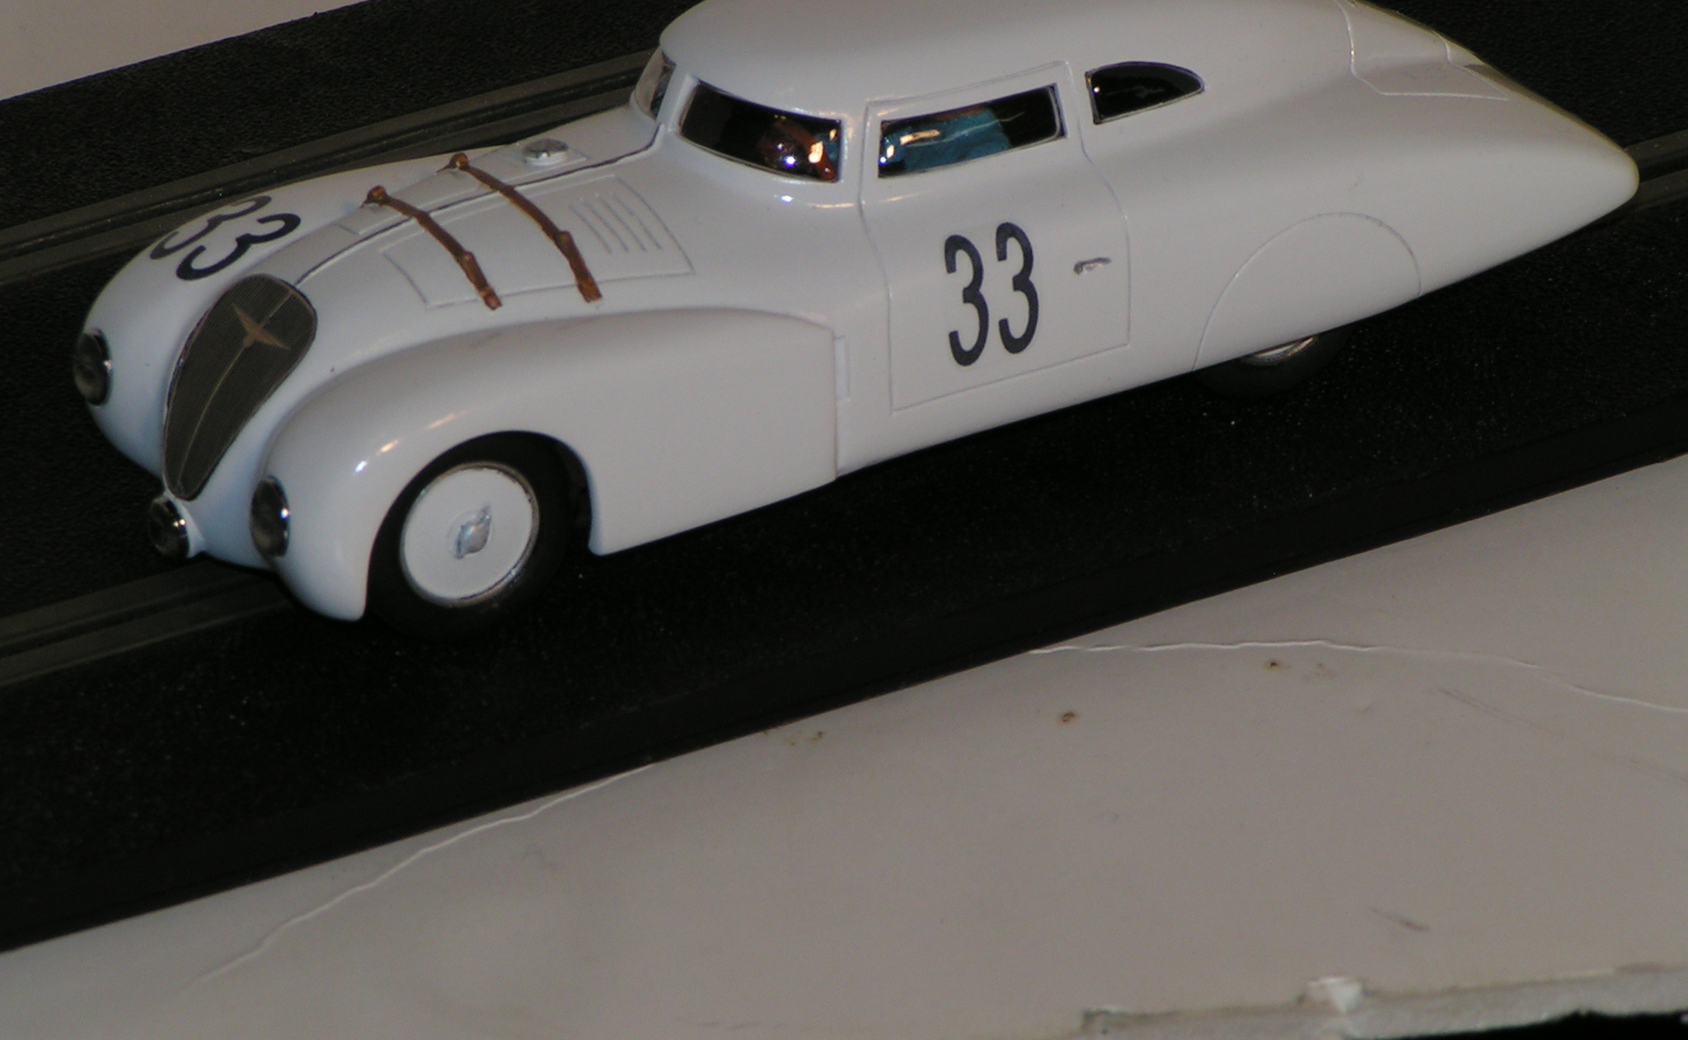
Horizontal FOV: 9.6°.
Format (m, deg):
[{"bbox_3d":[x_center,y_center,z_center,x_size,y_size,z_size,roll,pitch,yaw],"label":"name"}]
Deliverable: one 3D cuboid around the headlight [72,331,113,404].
[{"bbox_3d":[-0.067,-0.014,0.898,0.002,0.007,0.007,-11,26,-26],"label":"headlight"}]

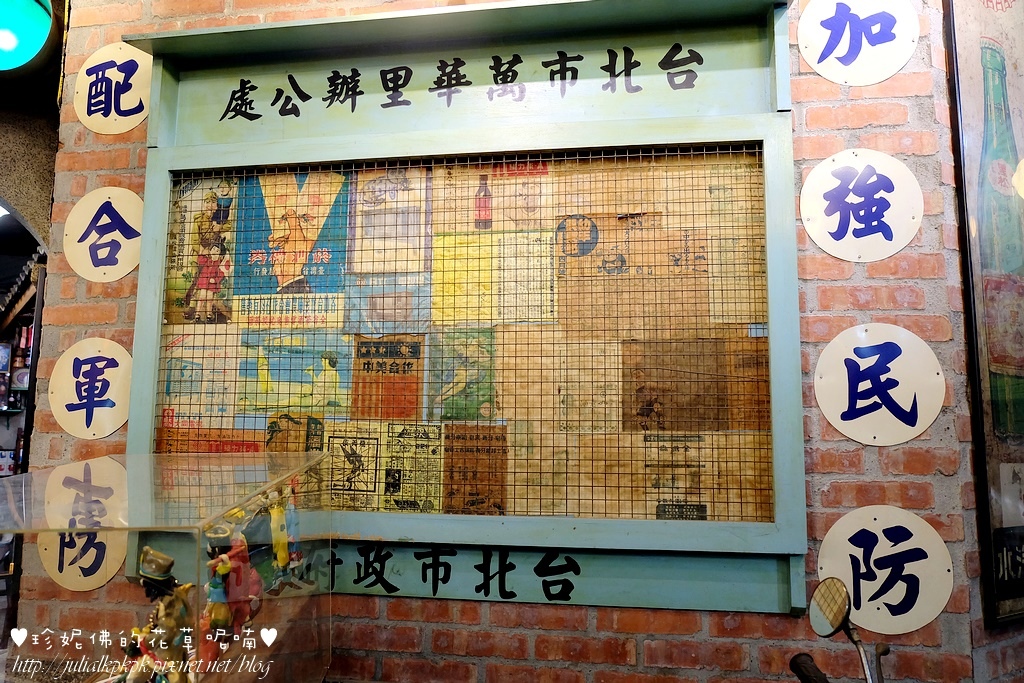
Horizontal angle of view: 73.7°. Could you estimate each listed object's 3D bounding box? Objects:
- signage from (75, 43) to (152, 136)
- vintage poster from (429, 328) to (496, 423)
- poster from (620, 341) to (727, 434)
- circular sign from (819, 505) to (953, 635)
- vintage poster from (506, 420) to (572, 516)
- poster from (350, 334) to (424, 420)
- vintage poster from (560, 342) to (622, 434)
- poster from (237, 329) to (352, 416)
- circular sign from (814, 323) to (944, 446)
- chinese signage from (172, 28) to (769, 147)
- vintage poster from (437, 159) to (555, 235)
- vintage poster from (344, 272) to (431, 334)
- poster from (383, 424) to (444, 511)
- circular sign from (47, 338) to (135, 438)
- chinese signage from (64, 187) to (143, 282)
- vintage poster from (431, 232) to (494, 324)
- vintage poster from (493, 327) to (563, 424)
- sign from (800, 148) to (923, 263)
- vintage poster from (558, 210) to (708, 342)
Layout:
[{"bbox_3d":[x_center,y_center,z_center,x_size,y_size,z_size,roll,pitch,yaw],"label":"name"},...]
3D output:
[{"bbox_3d":[-1.015,-0.657,1.760,0.254,0.254,0.010,-1,-7,8],"label":"signage"},{"bbox_3d":[-0.110,0.073,1.522,0.148,0.205,0.010,-1,-7,8],"label":"vintage poster"},{"bbox_3d":[0.330,0.091,1.385,0.206,0.184,0.008,-1,-6,8],"label":"poster"},{"bbox_3d":[0.734,0.448,1.345,0.248,0.248,0.008,-1,-6,8],"label":"circular sign"},{"bbox_3d":[0.060,0.269,1.448,0.142,0.202,0.010,-1,-6,8],"label":"vintage poster"},{"bbox_3d":[-0.274,0.080,1.517,0.166,0.193,0.010,-1,-6,8],"label":"poster"},{"bbox_3d":[0.159,0.092,1.410,0.126,0.189,0.008,-1,-6,8],"label":"vintage poster"},{"bbox_3d":[-0.494,0.071,1.551,0.270,0.191,0.010,-1,-6,8],"label":"poster"},{"bbox_3d":[0.765,0.089,1.422,0.252,0.252,0.010,-1,-7,8],"label":"circular sign"},{"bbox_3d":[-0.131,-0.571,1.556,1.376,0.188,0.020,-1,-6,8],"label":"chinese signage"},{"bbox_3d":[-0.039,-0.312,1.480,0.263,0.154,0.008,-1,-6,8],"label":"vintage poster"},{"bbox_3d":[-0.280,-0.085,1.536,0.200,0.140,0.010,-1,-6,8],"label":"vintage poster"},{"bbox_3d":[-0.220,0.280,1.513,0.135,0.195,0.010,-1,-7,8],"label":"poster"},{"bbox_3d":[-0.981,0.108,1.614,0.239,0.239,0.010,-1,-6,8],"label":"circular sign"},{"bbox_3d":[-0.976,-0.261,1.652,0.237,0.237,0.010,-1,-6,8],"label":"chinese signage"},{"bbox_3d":[-0.110,-0.144,1.547,0.151,0.210,0.010,-1,-7,8],"label":"vintage poster"},{"bbox_3d":[0.036,0.072,1.501,0.147,0.217,0.010,-1,-7,8],"label":"vintage poster"},{"bbox_3d":[0.726,-0.284,1.421,0.241,0.241,0.008,-1,-6,8],"label":"sign"},{"bbox_3d":[0.248,-0.136,1.420,0.320,0.258,0.008,-1,-6,8],"label":"vintage poster"}]

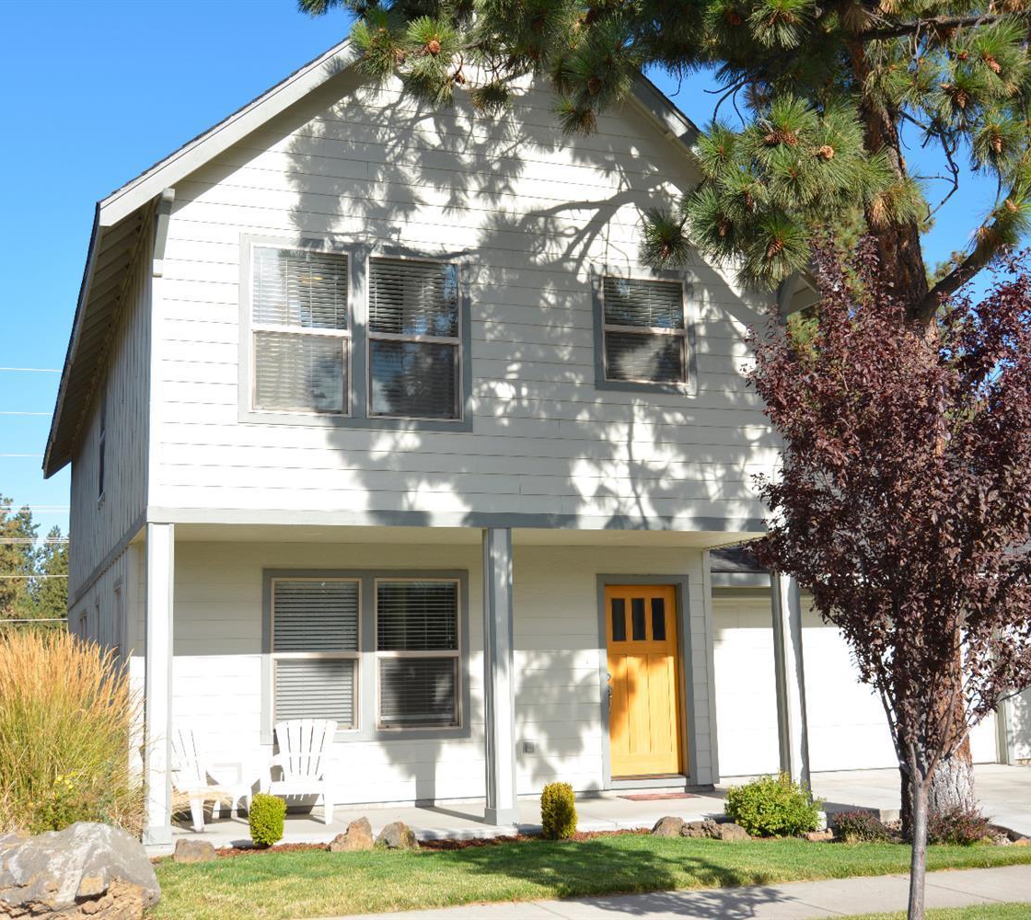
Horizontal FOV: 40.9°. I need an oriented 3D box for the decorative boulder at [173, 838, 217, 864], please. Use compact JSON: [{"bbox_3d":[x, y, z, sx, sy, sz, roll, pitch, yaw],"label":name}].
[{"bbox_3d":[-2.564,3.118,11.049,0.389,0.168,0.311,2,-9,-20],"label":"decorative boulder"}]

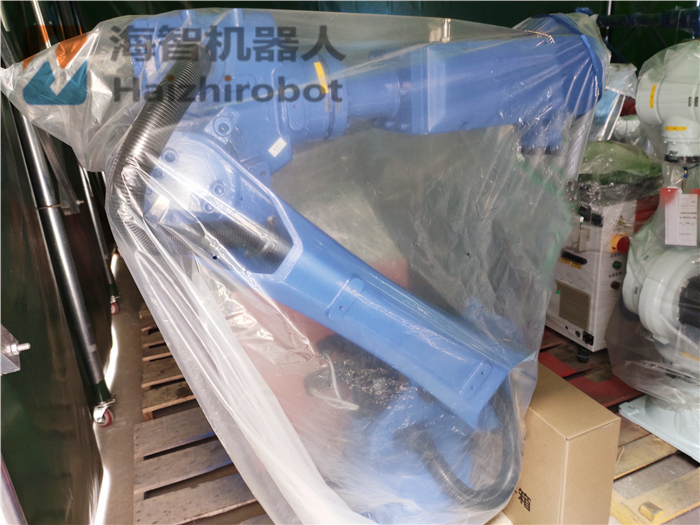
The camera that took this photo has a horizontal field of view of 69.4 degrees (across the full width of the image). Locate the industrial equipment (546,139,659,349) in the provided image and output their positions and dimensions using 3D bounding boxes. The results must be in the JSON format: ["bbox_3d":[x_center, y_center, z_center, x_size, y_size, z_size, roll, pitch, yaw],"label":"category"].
[{"bbox_3d":[0.892,-0.063,1.855,0.226,0.719,0.289,-12,20,-19],"label":"industrial equipment"}]

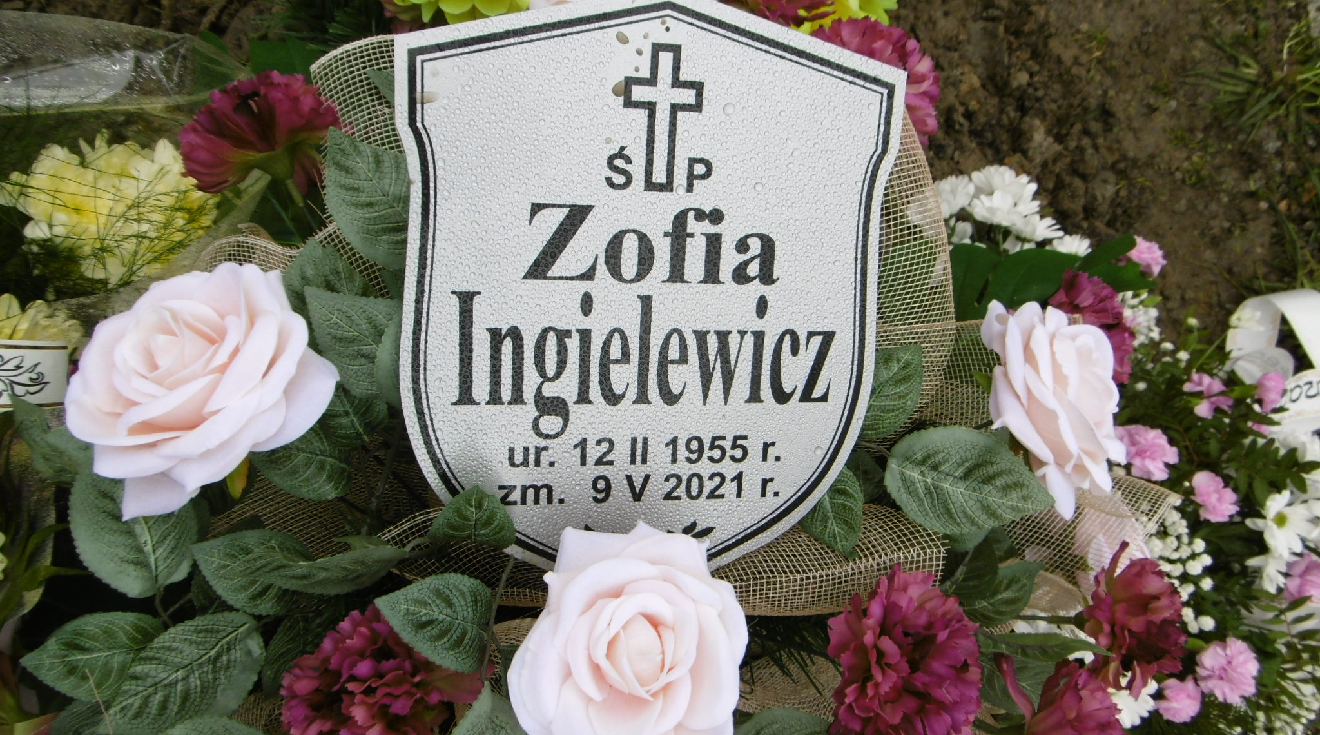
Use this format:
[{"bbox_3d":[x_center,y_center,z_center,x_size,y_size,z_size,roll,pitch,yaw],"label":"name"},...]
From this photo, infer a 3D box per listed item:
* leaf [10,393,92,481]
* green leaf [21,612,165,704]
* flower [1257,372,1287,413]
[{"bbox_3d":[-0.324,0.038,0.490,0.044,0.015,0.062,-39,67,5],"label":"leaf"},{"bbox_3d":[-0.281,0.143,0.455,0.077,0.013,0.046,-10,69,2],"label":"green leaf"},{"bbox_3d":[0.377,0.015,0.565,0.019,0.020,0.026,-9,73,-25],"label":"flower"}]

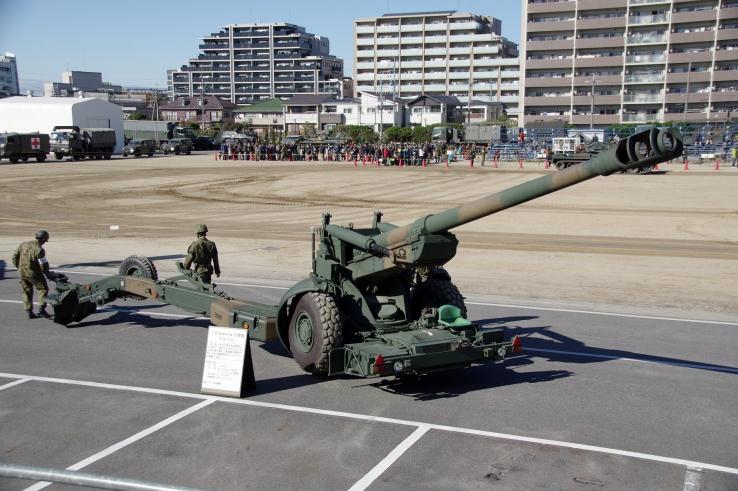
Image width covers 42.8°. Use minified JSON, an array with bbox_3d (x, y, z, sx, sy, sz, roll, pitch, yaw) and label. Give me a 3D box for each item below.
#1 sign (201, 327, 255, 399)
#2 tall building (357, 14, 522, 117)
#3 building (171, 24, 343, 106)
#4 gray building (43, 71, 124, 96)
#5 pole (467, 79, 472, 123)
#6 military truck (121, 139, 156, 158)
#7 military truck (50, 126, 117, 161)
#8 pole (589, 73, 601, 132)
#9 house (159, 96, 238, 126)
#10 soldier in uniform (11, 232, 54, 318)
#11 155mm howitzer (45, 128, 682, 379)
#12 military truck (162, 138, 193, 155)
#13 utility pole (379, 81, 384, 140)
[{"bbox_3d":[-2.066,1.698,13.790,0.630,0.950,0.470,3,8,19],"label":"sign"},{"bbox_3d":[18.603,-42.470,235.294,42.717,29.700,14.000,3,8,18],"label":"tall building"},{"bbox_3d":[-27.410,-44.779,255.851,48.000,29.300,16.000,3,8,20],"label":"building"},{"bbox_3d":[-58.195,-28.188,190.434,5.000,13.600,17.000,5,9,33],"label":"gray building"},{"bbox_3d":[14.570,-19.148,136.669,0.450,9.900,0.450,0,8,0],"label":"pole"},{"bbox_3d":[-24.518,-10.536,100.503,1.770,1.970,4.140,3,8,19],"label":"military truck"},{"bbox_3d":[-27.295,-9.800,90.514,2.480,3.150,7.150,3,8,19],"label":"military truck"},{"bbox_3d":[27.647,-16.412,115.833,1.600,9.900,0.400,2,8,10],"label":"pole"},{"bbox_3d":[-30.028,-22.316,166.524,12.000,7.500,7.800,3,8,18],"label":"house"},{"bbox_3d":[-6.731,0.580,18.849,0.650,1.730,0.550,7,10,42],"label":"soldier in uniform"},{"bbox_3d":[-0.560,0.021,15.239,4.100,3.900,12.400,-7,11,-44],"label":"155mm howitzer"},{"bbox_3d":[-22.166,-11.725,109.423,1.770,1.970,4.140,3,8,19],"label":"military truck"},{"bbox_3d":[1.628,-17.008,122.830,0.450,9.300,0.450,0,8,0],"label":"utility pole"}]

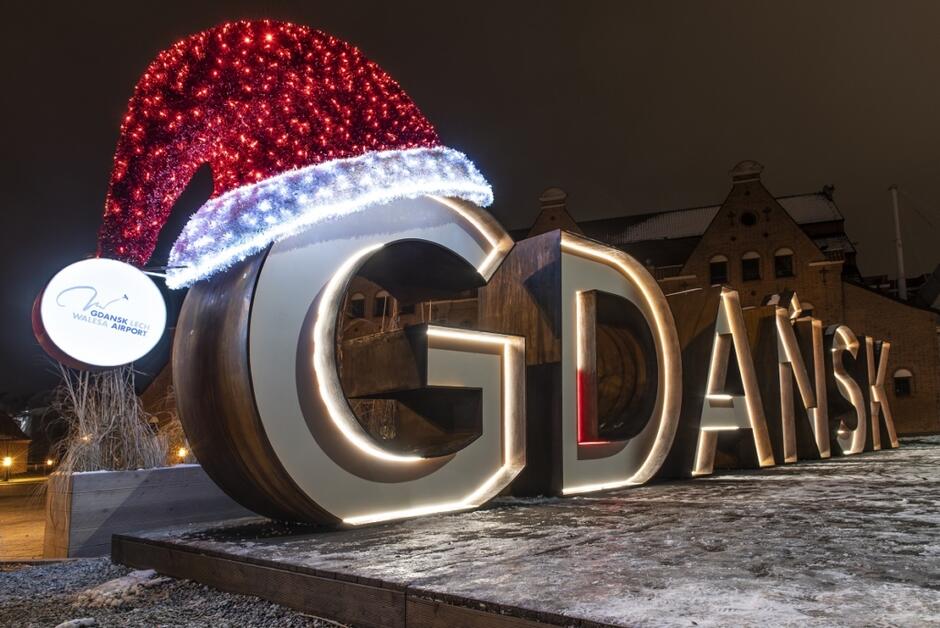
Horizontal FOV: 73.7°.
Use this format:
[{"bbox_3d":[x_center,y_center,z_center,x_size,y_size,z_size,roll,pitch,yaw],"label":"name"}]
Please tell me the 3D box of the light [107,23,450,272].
[{"bbox_3d":[-1.386,-1.227,4.820,2.500,1.950,1.150,8,-12,-44],"label":"light"}]

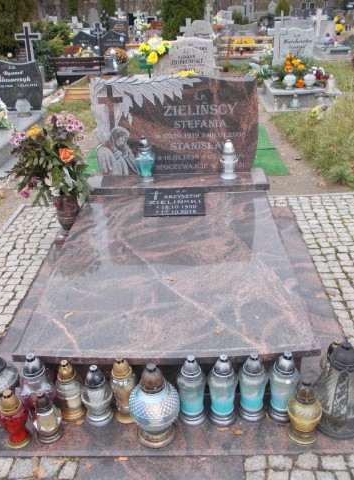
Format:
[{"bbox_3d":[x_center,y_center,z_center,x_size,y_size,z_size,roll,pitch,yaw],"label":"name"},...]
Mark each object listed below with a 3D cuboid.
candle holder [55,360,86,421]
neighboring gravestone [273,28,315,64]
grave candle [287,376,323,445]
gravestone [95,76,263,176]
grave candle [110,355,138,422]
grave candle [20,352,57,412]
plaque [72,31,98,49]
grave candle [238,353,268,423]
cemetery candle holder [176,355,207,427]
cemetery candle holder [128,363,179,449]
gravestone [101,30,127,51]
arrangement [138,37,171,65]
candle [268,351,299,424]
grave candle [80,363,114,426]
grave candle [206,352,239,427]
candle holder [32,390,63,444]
[{"bbox_3d":[-0.419,0.575,1.883,0.117,0.258,0.117,0,28,3],"label":"candle holder"},{"bbox_3d":[1.881,-3.066,7.749,0.660,0.630,0.110,-2,28,4],"label":"neighboring gravestone"},{"bbox_3d":[0.472,0.621,1.770,0.125,0.260,0.125,-2,28,4],"label":"grave candle"},{"bbox_3d":[-0.010,-0.786,3.307,1.120,0.670,0.100,0,28,3],"label":"gravestone"},{"bbox_3d":[-0.207,0.567,1.844,0.108,0.298,0.108,0,28,3],"label":"grave candle"},{"bbox_3d":[-0.571,0.580,1.953,0.140,0.280,0.140,-2,28,4],"label":"grave candle"},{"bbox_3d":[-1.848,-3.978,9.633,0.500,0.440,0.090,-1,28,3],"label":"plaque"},{"bbox_3d":[0.288,0.551,1.825,0.114,0.285,0.114,-1,28,3],"label":"grave candle"},{"bbox_3d":[0.060,0.561,1.832,0.113,0.305,0.113,0,28,3],"label":"cemetery candle holder"},{"bbox_3d":[-0.080,0.584,1.750,0.188,0.326,0.188,-1,28,3],"label":"cemetery candle holder"},{"bbox_3d":[-1.101,-3.426,8.424,0.460,0.470,0.080,0,28,3],"label":"gravestone"},{"bbox_3d":[-0.289,-2.481,6.287,0.420,0.330,0.320,-2,28,4],"label":"arrangement"},{"bbox_3d":[0.403,0.545,1.809,0.112,0.302,0.112,-1,28,3],"label":"candle"},{"bbox_3d":[-0.316,0.604,1.901,0.122,0.258,0.122,-2,28,4],"label":"grave candle"},{"bbox_3d":[0.179,0.571,1.859,0.115,0.298,0.115,-2,28,4],"label":"grave candle"},{"bbox_3d":[-0.487,0.649,1.791,0.105,0.204,0.105,-1,28,3],"label":"candle holder"}]

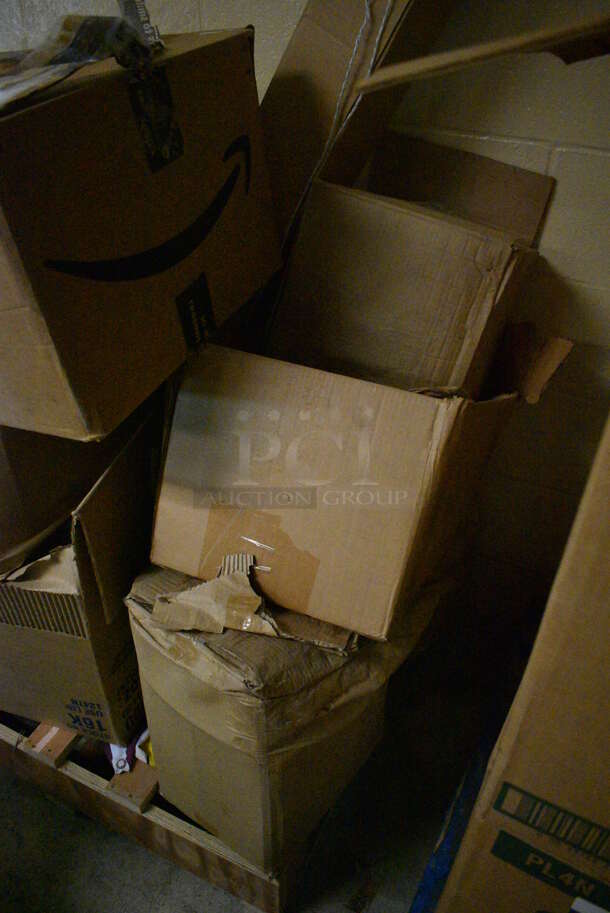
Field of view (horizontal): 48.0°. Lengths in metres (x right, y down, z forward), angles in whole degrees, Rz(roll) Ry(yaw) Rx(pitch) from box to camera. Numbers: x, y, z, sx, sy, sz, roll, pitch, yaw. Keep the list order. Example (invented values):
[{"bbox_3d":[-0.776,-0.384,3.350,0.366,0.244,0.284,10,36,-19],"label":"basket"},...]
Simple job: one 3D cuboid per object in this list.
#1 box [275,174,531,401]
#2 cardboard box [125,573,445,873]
[{"bbox_3d":[0.165,-0.275,1.150,0.330,0.265,0.205,25,26,19],"label":"box"},{"bbox_3d":[-0.045,0.316,0.992,0.228,0.410,0.294,25,41,29],"label":"cardboard box"}]

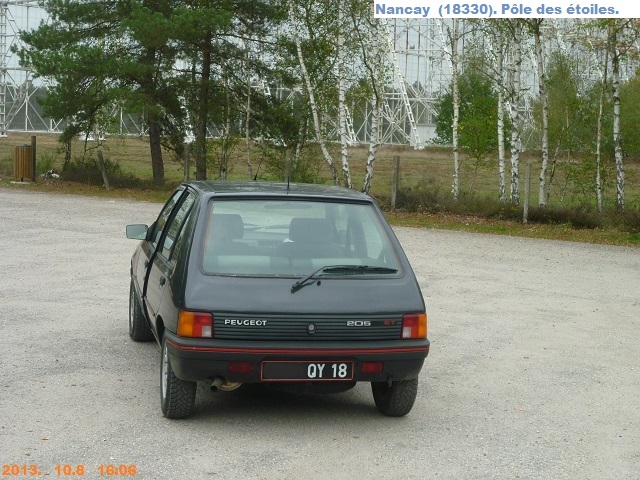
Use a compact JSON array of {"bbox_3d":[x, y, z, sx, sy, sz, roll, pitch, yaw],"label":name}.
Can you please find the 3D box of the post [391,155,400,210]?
[{"bbox_3d":[1.827,-1.382,27.362,0.125,1.321,0.125,3,5,4],"label":"post"}]

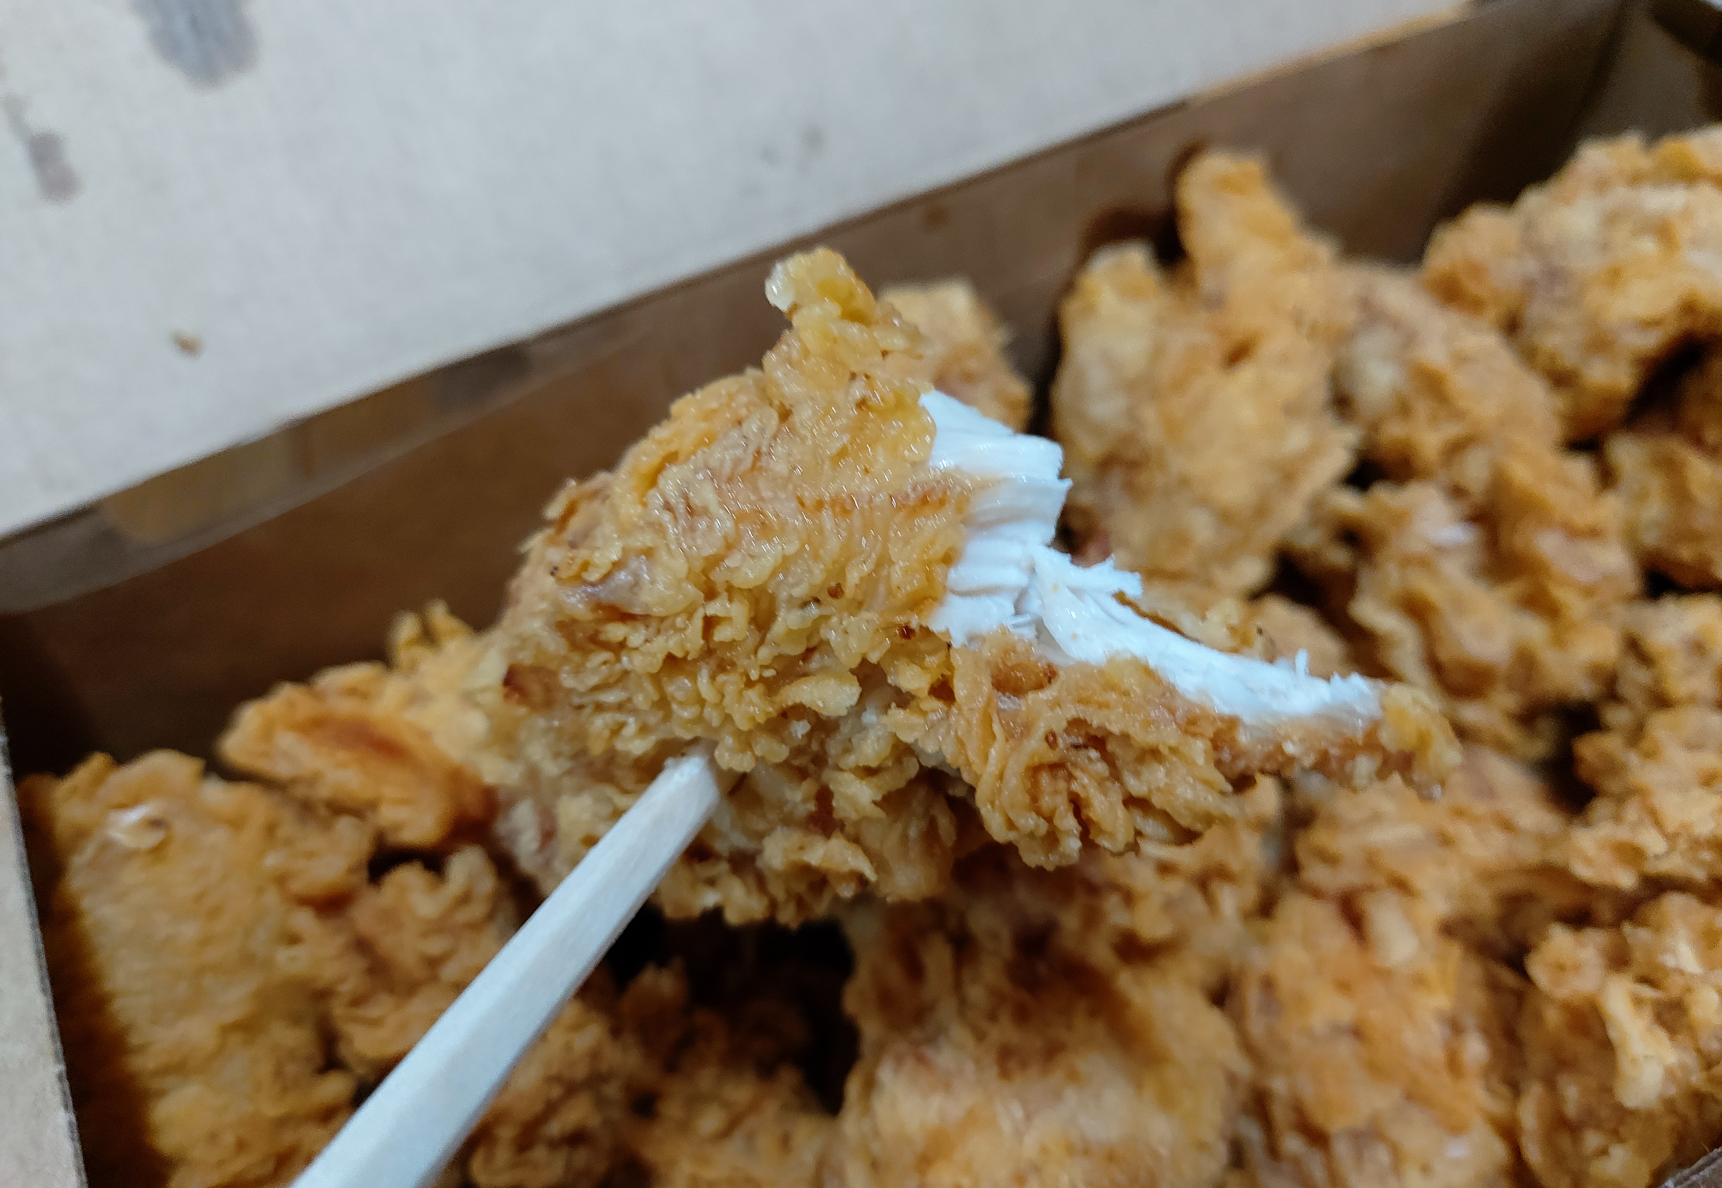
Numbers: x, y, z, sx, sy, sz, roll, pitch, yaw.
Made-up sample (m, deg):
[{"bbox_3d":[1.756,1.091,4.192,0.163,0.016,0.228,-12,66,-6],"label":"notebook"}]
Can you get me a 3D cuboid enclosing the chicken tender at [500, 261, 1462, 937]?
[{"bbox_3d":[0.011,-0.001,0.130,0.097,0.052,0.066,0,56,3],"label":"chicken tender"}]

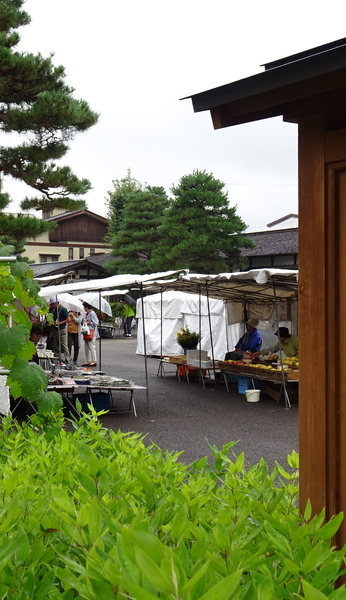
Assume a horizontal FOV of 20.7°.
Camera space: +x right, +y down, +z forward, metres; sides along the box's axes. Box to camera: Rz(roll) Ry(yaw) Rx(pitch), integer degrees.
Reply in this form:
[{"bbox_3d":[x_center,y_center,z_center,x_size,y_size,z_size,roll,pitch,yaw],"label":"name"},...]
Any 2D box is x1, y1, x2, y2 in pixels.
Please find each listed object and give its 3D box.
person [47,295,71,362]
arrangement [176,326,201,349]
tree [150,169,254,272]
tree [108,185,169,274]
[{"bbox_3d":[-2.791,0.741,23.300,0.580,1.640,0.500,0,0,-10],"label":"person"},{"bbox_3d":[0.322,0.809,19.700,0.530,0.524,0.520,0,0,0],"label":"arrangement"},{"bbox_3d":[1.377,-2.267,45.000,5.000,7.814,5.000,0,0,0],"label":"tree"},{"bbox_3d":[-1.545,-2.106,48.000,4.000,7.491,4.000,0,0,0],"label":"tree"}]

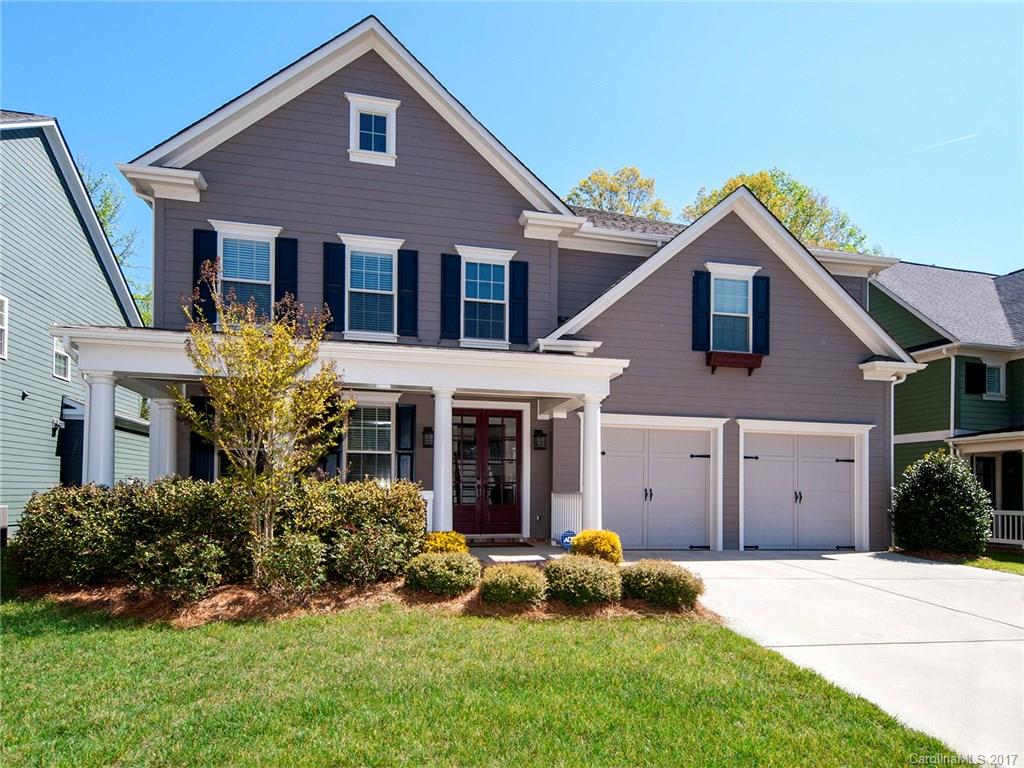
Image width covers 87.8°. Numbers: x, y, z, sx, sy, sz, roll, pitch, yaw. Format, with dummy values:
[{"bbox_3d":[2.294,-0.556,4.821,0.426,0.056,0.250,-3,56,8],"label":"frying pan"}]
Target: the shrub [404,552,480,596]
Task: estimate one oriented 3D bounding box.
[{"bbox_3d":[-0.840,2.280,6.400,0.910,0.520,0.850,2,-6,-12],"label":"shrub"}]

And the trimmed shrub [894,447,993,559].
[{"bbox_3d":[8.520,2.380,10.600,1.600,2.100,1.550,2,-6,-12],"label":"trimmed shrub"}]

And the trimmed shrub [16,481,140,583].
[{"bbox_3d":[-5.000,1.740,6.150,1.200,1.130,1.150,2,-6,-12],"label":"trimmed shrub"}]

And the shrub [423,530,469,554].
[{"bbox_3d":[-0.880,2.150,7.100,0.640,0.470,0.600,2,-6,-12],"label":"shrub"}]

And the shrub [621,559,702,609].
[{"bbox_3d":[1.680,2.230,5.950,0.900,0.550,0.850,2,-6,-12],"label":"shrub"}]

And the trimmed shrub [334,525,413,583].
[{"bbox_3d":[-1.616,1.978,6.200,0.899,0.629,0.899,1,-4,-11],"label":"trimmed shrub"}]

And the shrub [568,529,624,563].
[{"bbox_3d":[1.118,2.222,7.150,0.710,0.540,0.680,1,-4,-11],"label":"shrub"}]

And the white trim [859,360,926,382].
[{"bbox_3d":[7.850,-0.260,11.000,1.500,0.450,0.500,2,-6,-12],"label":"white trim"}]

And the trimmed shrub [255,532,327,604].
[{"bbox_3d":[-2.424,2.015,5.850,0.729,0.724,0.729,1,-4,-11],"label":"trimmed shrub"}]

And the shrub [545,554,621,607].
[{"bbox_3d":[0.843,2.348,6.400,0.900,0.550,0.850,1,-4,-11],"label":"shrub"}]

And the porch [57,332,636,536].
[{"bbox_3d":[-2.150,0.950,8.400,7.350,3.000,2.500,2,-6,-12],"label":"porch"}]

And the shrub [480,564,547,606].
[{"bbox_3d":[0.018,2.412,6.400,0.790,0.450,0.750,1,-4,-11],"label":"shrub"}]

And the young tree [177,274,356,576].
[{"bbox_3d":[-2.870,0.433,6.150,1.920,3.620,1.850,1,-4,-11],"label":"young tree"}]

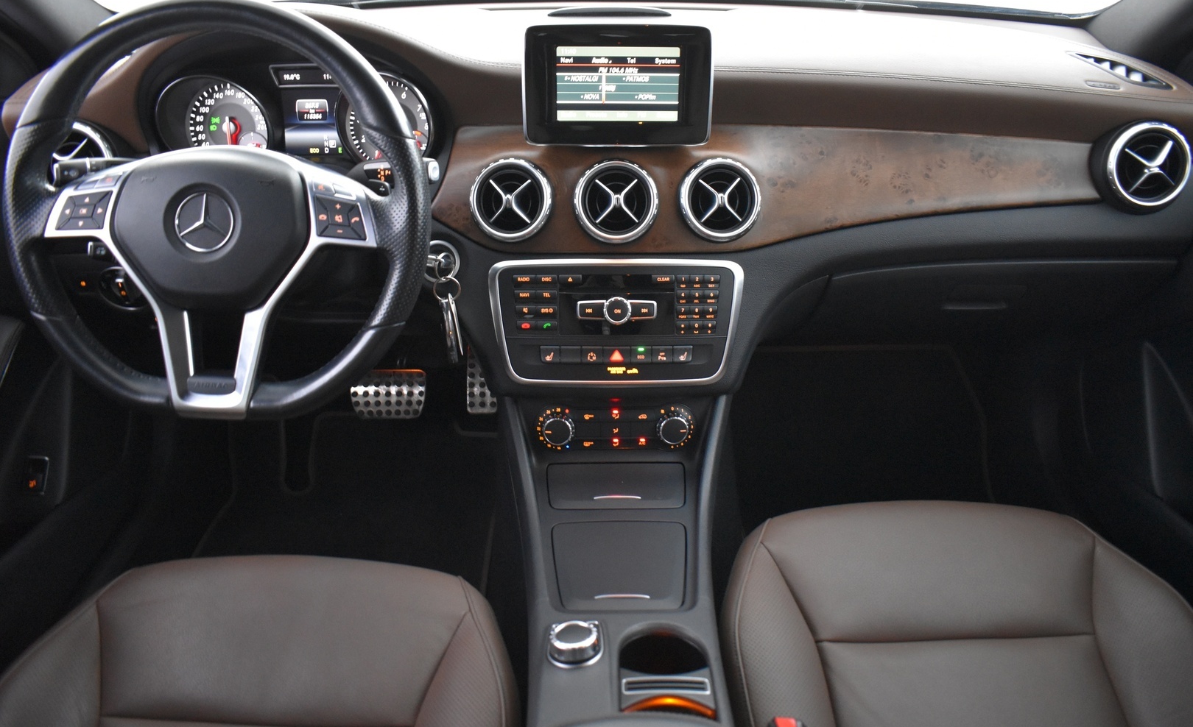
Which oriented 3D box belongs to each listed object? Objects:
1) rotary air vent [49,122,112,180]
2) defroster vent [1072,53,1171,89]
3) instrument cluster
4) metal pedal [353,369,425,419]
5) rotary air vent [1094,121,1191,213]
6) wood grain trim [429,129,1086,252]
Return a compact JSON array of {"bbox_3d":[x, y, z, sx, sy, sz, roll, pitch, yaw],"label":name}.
[{"bbox_3d":[-0.556,-0.216,0.955,0.093,0.093,0.045,0,10,0],"label":"rotary air vent"},{"bbox_3d":[0.603,-0.340,1.033,0.040,0.025,0.155,-5,33,-11],"label":"defroster vent"},{"bbox_3d":[-0.338,-0.277,1.000,0.305,0.120,0.060,0,10,0],"label":"instrument cluster"},{"bbox_3d":[-0.314,0.046,1.350,0.112,0.075,0.025,0,-6,0],"label":"metal pedal"},{"bbox_3d":[0.578,-0.209,0.945,0.093,0.093,0.045,0,10,0],"label":"rotary air vent"},{"bbox_3d":[0.180,-0.189,0.965,0.700,0.135,0.060,0,10,0],"label":"wood grain trim"}]

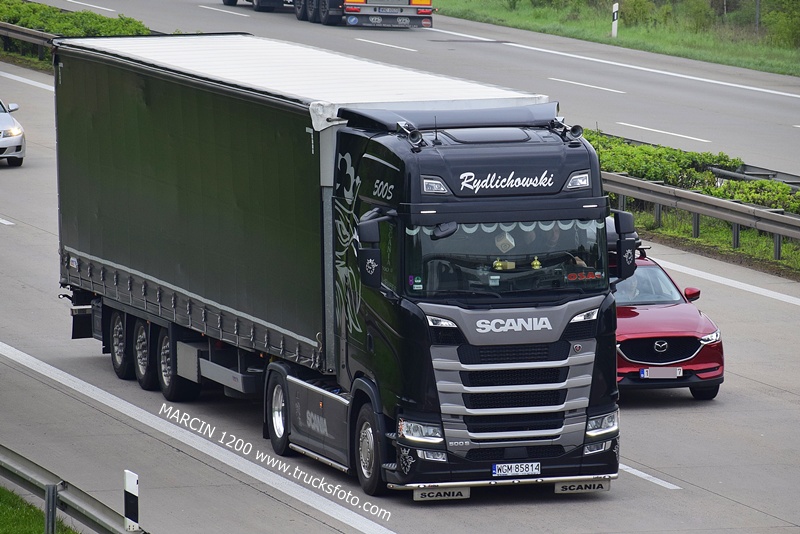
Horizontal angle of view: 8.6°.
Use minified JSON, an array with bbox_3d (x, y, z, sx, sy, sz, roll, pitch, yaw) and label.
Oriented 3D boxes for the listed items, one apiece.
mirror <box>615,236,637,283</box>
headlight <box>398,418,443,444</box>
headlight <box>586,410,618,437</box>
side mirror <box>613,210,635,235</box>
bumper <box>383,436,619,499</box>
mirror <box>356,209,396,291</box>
[{"bbox_3d":[2.407,-0.082,57.028,0.190,0.440,0.160,-2,6,-16],"label":"mirror"},{"bbox_3d":[0.220,1.724,56.135,0.420,0.245,0.270,-2,6,-16],"label":"headlight"},{"bbox_3d":[2.146,1.657,56.692,0.420,0.245,0.270,-2,6,-16],"label":"headlight"},{"bbox_3d":[2.393,-0.476,56.992,0.190,0.230,0.210,-2,6,-16],"label":"side mirror"},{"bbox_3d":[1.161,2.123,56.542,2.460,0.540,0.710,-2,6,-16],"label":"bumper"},{"bbox_3d":[-0.253,-0.172,56.274,0.330,0.800,0.400,-2,6,-16],"label":"mirror"}]

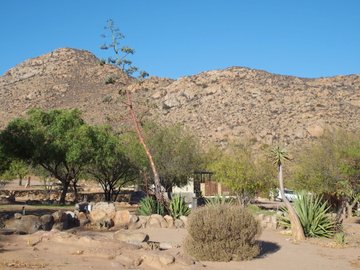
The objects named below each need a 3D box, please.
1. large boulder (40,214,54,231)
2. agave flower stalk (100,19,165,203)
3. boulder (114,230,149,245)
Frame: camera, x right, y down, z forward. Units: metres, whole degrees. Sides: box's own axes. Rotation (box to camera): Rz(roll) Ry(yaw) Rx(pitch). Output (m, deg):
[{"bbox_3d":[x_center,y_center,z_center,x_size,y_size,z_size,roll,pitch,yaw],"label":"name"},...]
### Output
[{"bbox_3d":[-4.984,3.301,22.300,0.527,0.621,0.520,0,-5,0],"label":"large boulder"},{"bbox_3d":[-1.925,-0.894,24.300,2.457,7.297,2.000,0,-5,-5],"label":"agave flower stalk"},{"bbox_3d":[-1.374,2.912,16.800,0.964,0.383,0.700,0,-5,0],"label":"boulder"}]

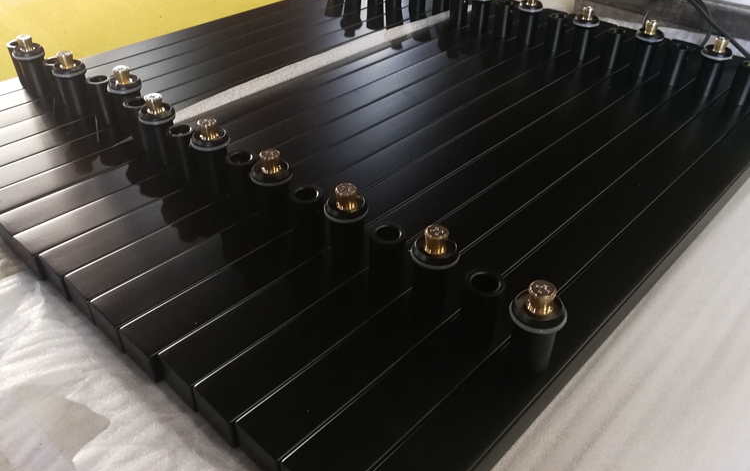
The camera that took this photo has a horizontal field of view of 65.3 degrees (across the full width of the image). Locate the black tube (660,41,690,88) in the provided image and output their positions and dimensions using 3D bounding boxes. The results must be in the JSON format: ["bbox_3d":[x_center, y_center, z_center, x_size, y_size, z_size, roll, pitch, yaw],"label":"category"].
[{"bbox_3d":[0.376,-0.215,0.734,0.026,0.046,0.026,32,49,33],"label":"black tube"}]

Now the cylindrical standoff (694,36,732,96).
[{"bbox_3d":[0.394,-0.199,0.684,0.035,0.063,0.035,0,38,0],"label":"cylindrical standoff"}]

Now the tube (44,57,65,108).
[{"bbox_3d":[-0.370,-0.180,0.681,0.026,0.046,0.026,31,48,34],"label":"tube"}]

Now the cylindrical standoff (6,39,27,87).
[{"bbox_3d":[-0.431,-0.213,0.719,0.025,0.046,0.025,32,49,33],"label":"cylindrical standoff"}]

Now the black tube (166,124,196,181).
[{"bbox_3d":[-0.178,-0.077,0.551,0.026,0.046,0.026,0,38,0],"label":"black tube"}]

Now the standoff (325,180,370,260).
[{"bbox_3d":[-0.022,-0.008,0.459,0.035,0.066,0.035,0,39,0],"label":"standoff"}]

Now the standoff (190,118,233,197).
[{"bbox_3d":[-0.142,-0.070,0.515,0.032,0.064,0.032,0,39,0],"label":"standoff"}]

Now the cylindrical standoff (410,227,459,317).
[{"bbox_3d":[0.040,0.024,0.400,0.032,0.064,0.032,0,39,0],"label":"cylindrical standoff"}]

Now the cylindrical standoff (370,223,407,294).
[{"bbox_3d":[0.009,0.016,0.424,0.025,0.045,0.025,0,39,0],"label":"cylindrical standoff"}]

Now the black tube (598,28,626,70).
[{"bbox_3d":[0.298,-0.235,0.738,0.025,0.045,0.025,0,39,0],"label":"black tube"}]

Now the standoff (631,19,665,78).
[{"bbox_3d":[0.345,-0.240,0.748,0.035,0.066,0.035,32,49,33],"label":"standoff"}]

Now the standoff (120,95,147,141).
[{"bbox_3d":[-0.233,-0.111,0.581,0.025,0.045,0.025,32,48,33],"label":"standoff"}]

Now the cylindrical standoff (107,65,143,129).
[{"bbox_3d":[-0.259,-0.144,0.618,0.035,0.067,0.035,0,39,0],"label":"cylindrical standoff"}]

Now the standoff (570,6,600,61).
[{"bbox_3d":[0.272,-0.263,0.763,0.035,0.067,0.035,32,49,33],"label":"standoff"}]

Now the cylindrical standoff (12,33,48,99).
[{"bbox_3d":[-0.407,-0.204,0.699,0.035,0.063,0.035,31,48,34],"label":"cylindrical standoff"}]

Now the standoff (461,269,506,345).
[{"bbox_3d":[0.072,0.049,0.398,0.025,0.046,0.025,0,39,0],"label":"standoff"}]

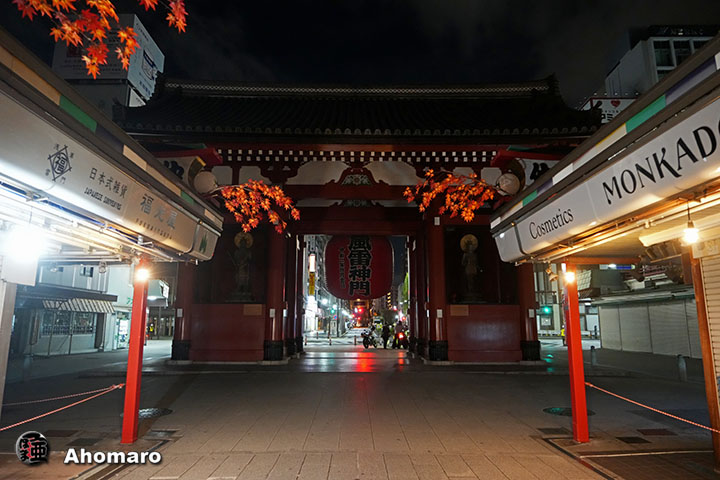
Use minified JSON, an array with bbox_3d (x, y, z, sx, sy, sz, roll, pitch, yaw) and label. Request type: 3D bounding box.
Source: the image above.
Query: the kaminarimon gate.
[{"bbox_3d":[-0.100,-1.350,21.500,17.300,12.600,10.200,0,-10,0],"label":"kaminarimon gate"}]

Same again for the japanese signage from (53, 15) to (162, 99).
[{"bbox_3d":[-14.480,-10.150,28.100,4.100,3.950,4.100,0,-10,0],"label":"japanese signage"}]

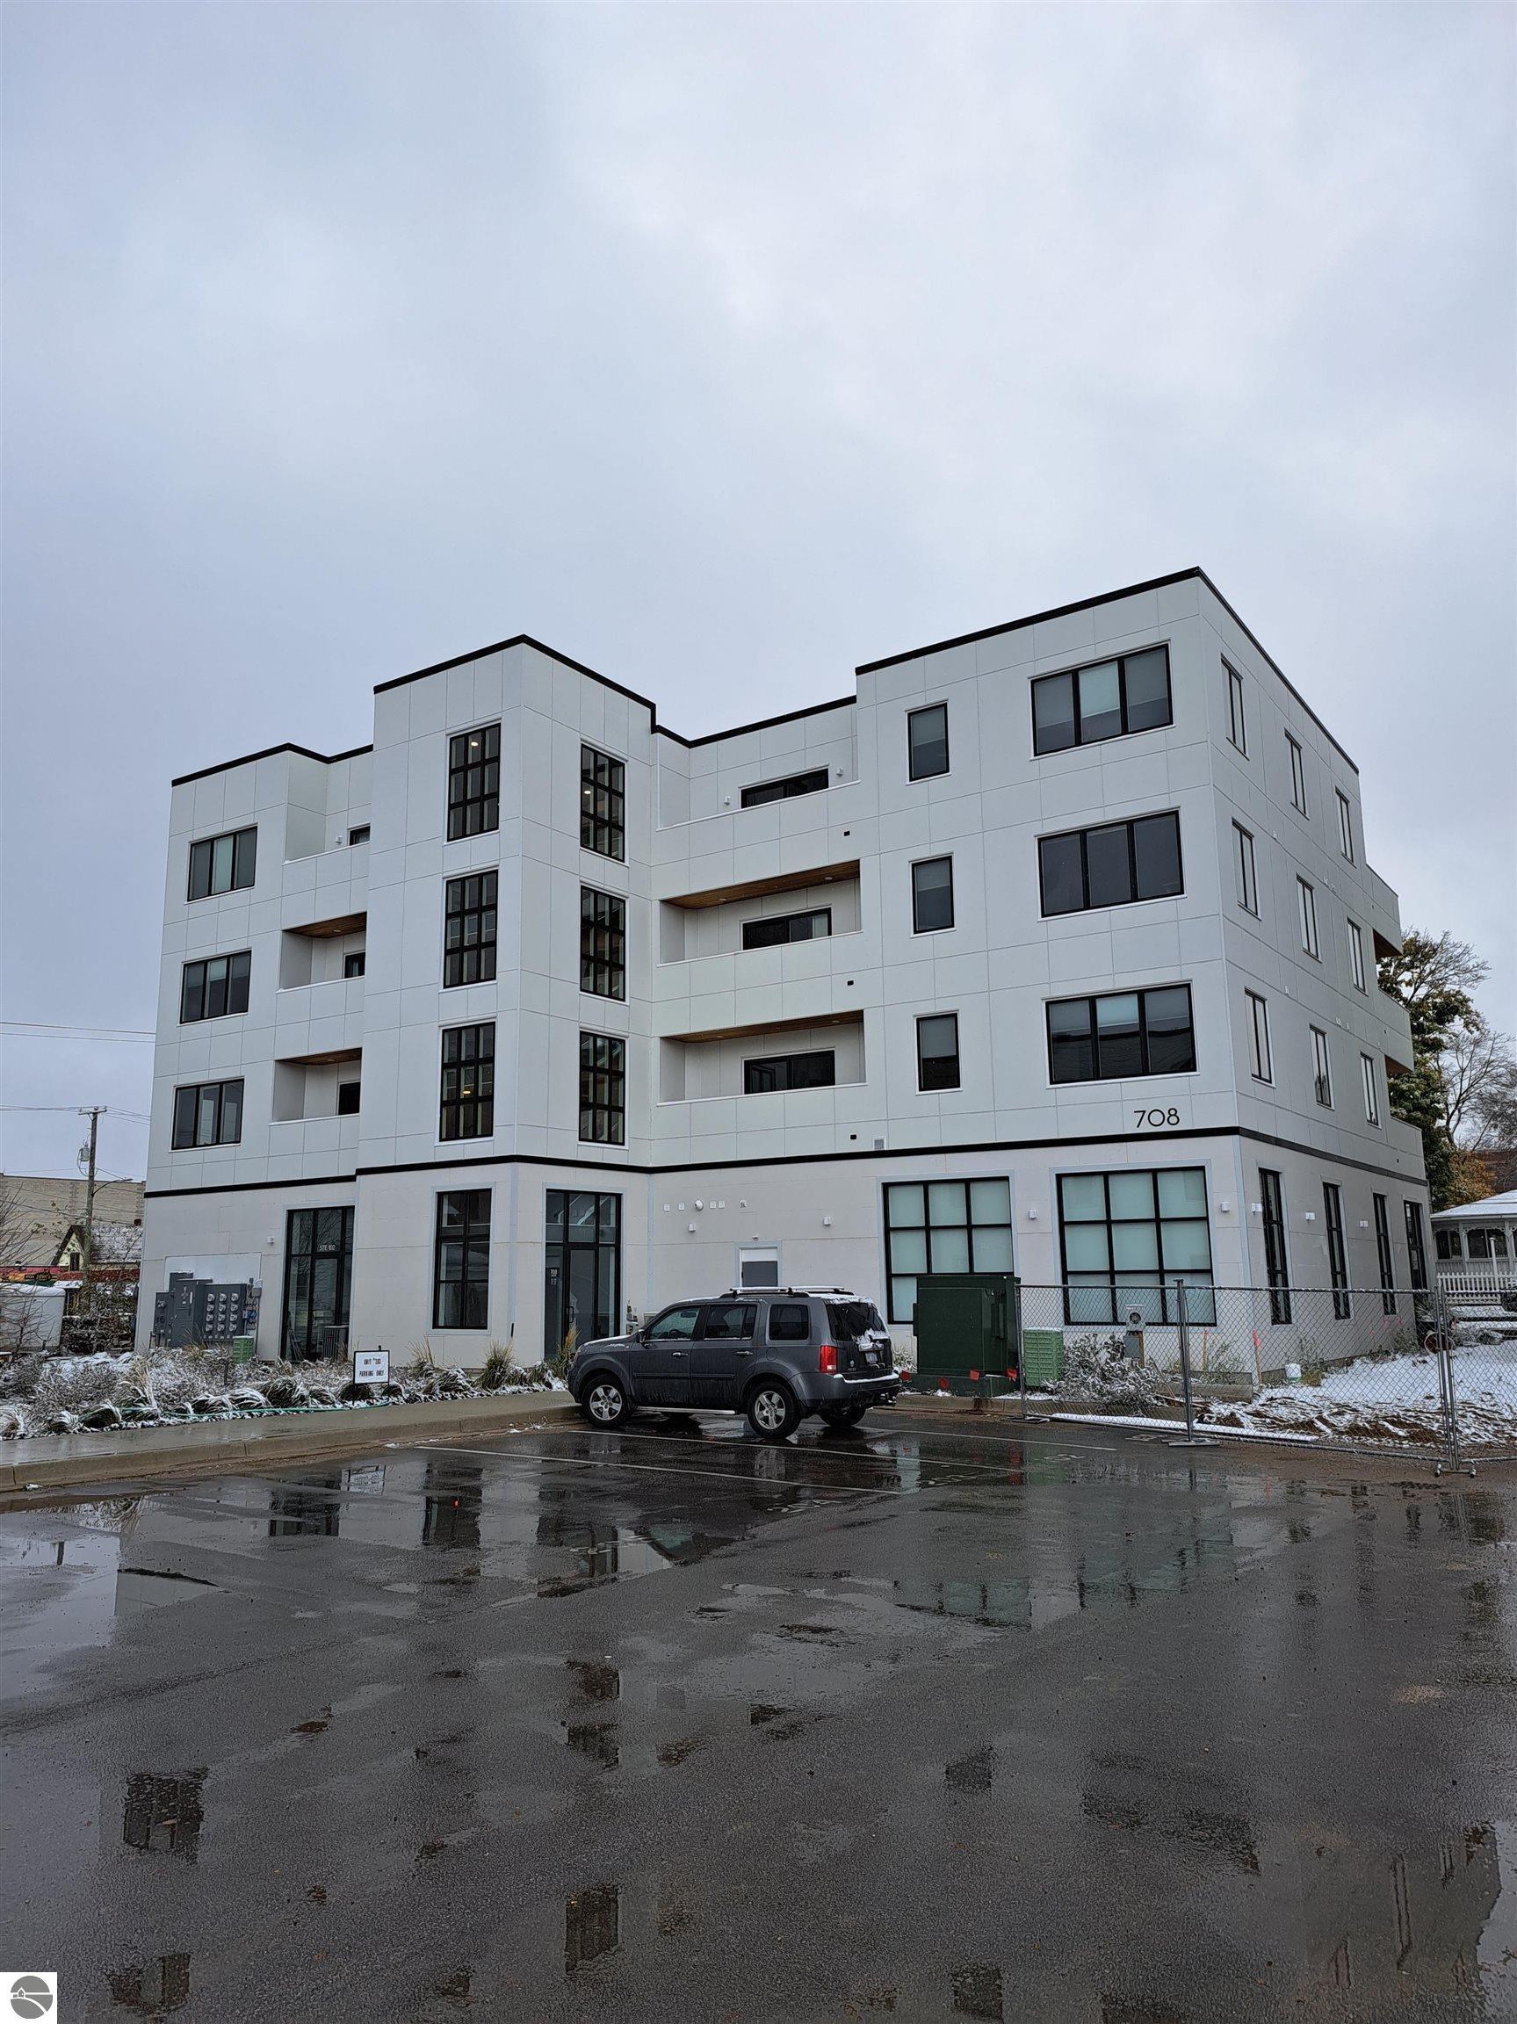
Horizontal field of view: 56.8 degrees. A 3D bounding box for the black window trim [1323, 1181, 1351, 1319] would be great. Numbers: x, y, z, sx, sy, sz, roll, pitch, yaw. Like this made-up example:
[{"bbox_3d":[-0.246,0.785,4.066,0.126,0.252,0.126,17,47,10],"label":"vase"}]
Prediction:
[{"bbox_3d":[12.209,5.058,29.599,0.120,2.801,1.451,-8,-13,34],"label":"black window trim"}]

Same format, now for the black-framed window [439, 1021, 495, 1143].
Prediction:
[{"bbox_3d":[-5.924,1.446,28.771,1.516,2.351,0.150,-8,-13,34],"label":"black-framed window"}]

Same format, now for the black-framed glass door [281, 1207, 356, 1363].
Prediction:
[{"bbox_3d":[-10.006,6.193,31.974,2.310,3.361,0.150,-8,-13,34],"label":"black-framed glass door"}]

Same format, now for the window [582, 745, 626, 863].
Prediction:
[{"bbox_3d":[-3.550,-4.726,32.023,0.120,2.395,1.504,-8,-13,34],"label":"window"}]

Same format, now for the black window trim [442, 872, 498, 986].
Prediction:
[{"bbox_3d":[-5.984,-1.706,29.391,1.533,2.324,0.150,-8,-13,34],"label":"black window trim"}]

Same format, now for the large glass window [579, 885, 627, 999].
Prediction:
[{"bbox_3d":[-3.368,-1.448,30.297,0.150,2.300,1.440,-8,-13,34],"label":"large glass window"}]

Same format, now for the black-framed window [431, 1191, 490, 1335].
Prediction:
[{"bbox_3d":[-5.900,4.961,28.101,1.529,2.702,0.150,-8,-13,34],"label":"black-framed window"}]

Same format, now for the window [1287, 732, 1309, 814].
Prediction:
[{"bbox_3d":[11.764,-5.170,30.760,0.150,1.592,1.289,-8,-13,34],"label":"window"}]

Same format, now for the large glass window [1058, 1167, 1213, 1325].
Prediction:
[{"bbox_3d":[6.689,4.205,24.955,2.737,2.693,0.120,-8,-13,34],"label":"large glass window"}]

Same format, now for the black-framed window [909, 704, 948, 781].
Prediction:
[{"bbox_3d":[3.524,-5.519,28.856,0.898,1.483,0.150,-8,-13,34],"label":"black-framed window"}]

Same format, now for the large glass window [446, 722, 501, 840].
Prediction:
[{"bbox_3d":[-6.084,-4.920,30.159,1.517,2.380,0.120,-8,-13,34],"label":"large glass window"}]

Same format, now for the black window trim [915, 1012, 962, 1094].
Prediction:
[{"bbox_3d":[3.580,0.810,27.746,0.889,1.457,0.120,-8,-13,34],"label":"black window trim"}]

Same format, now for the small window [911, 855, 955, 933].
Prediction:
[{"bbox_3d":[3.542,-2.337,28.260,0.909,1.477,0.150,-8,-13,34],"label":"small window"}]

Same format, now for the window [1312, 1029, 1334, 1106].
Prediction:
[{"bbox_3d":[11.679,1.183,29.201,0.150,1.510,1.250,-8,-13,34],"label":"window"}]

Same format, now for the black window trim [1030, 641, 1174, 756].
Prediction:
[{"bbox_3d":[6.415,-5.798,26.251,2.676,1.565,0.150,-8,-13,34],"label":"black window trim"}]

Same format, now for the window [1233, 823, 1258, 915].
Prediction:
[{"bbox_3d":[9.329,-2.723,26.942,0.120,1.659,1.319,-8,-13,34],"label":"window"}]

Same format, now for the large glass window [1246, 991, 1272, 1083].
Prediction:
[{"bbox_3d":[9.029,0.486,25.413,0.150,1.490,1.340,-8,-13,34],"label":"large glass window"}]

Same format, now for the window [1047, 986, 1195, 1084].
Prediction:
[{"bbox_3d":[6.603,0.438,25.611,2.710,1.559,0.150,-8,-13,34],"label":"window"}]

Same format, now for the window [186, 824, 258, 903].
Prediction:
[{"bbox_3d":[-14.212,-3.899,37.308,2.931,1.614,0.120,-8,-13,34],"label":"window"}]

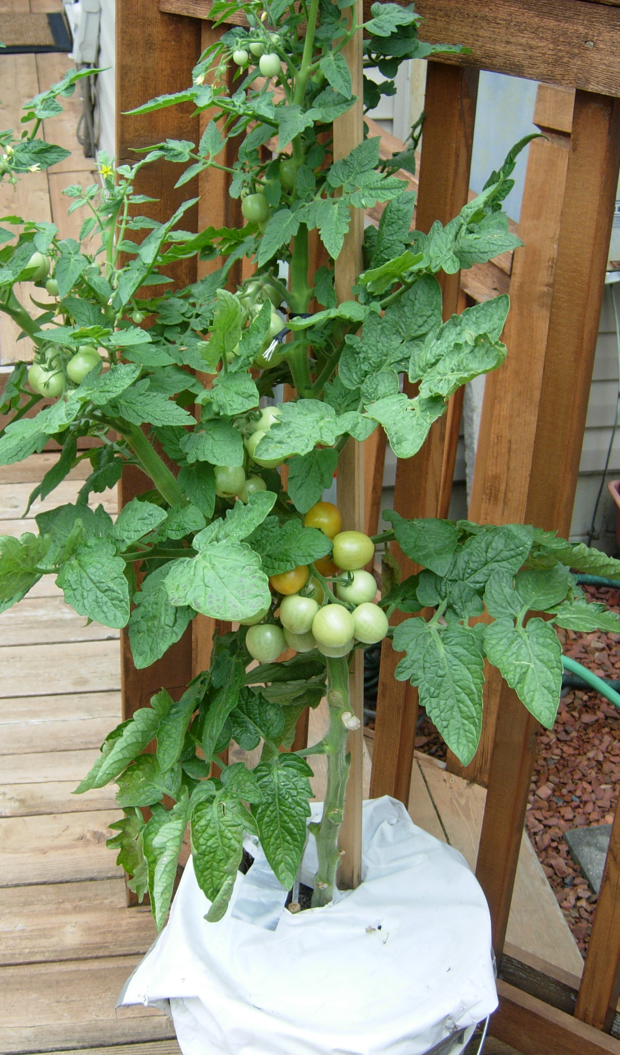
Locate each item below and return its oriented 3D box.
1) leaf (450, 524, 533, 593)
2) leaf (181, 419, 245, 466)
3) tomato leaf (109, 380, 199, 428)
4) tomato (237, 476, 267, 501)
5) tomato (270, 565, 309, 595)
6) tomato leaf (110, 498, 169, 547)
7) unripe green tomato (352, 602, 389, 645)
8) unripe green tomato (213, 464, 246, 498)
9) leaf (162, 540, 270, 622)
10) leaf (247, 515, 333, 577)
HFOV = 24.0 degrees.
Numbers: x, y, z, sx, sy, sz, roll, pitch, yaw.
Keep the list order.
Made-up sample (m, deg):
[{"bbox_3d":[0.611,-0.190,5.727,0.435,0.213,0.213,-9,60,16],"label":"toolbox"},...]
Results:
[{"bbox_3d":[0.154,0.024,1.226,0.093,0.020,0.048,-38,55,-23],"label":"leaf"},{"bbox_3d":[-0.077,-0.068,1.160,0.049,0.016,0.035,24,75,6],"label":"leaf"},{"bbox_3d":[-0.117,-0.096,1.130,0.071,0.018,0.051,14,44,7],"label":"tomato leaf"},{"bbox_3d":[-0.046,-0.030,1.165,0.024,0.024,0.024,3,29,0],"label":"tomato"},{"bbox_3d":[-0.016,0.038,1.150,0.031,0.030,0.031,3,29,0],"label":"tomato"},{"bbox_3d":[-0.132,-0.003,1.140,0.054,0.016,0.042,-35,61,-23],"label":"tomato leaf"},{"bbox_3d":[0.050,0.079,1.210,0.032,0.034,0.032,3,29,0],"label":"unripe green tomato"},{"bbox_3d":[-0.062,-0.038,1.125,0.027,0.028,0.027,3,29,0],"label":"unripe green tomato"},{"bbox_3d":[-0.071,0.047,1.158,0.082,0.020,0.077,-32,67,-20],"label":"leaf"},{"bbox_3d":[-0.019,0.017,1.255,0.077,0.030,0.052,0,72,-3],"label":"leaf"}]

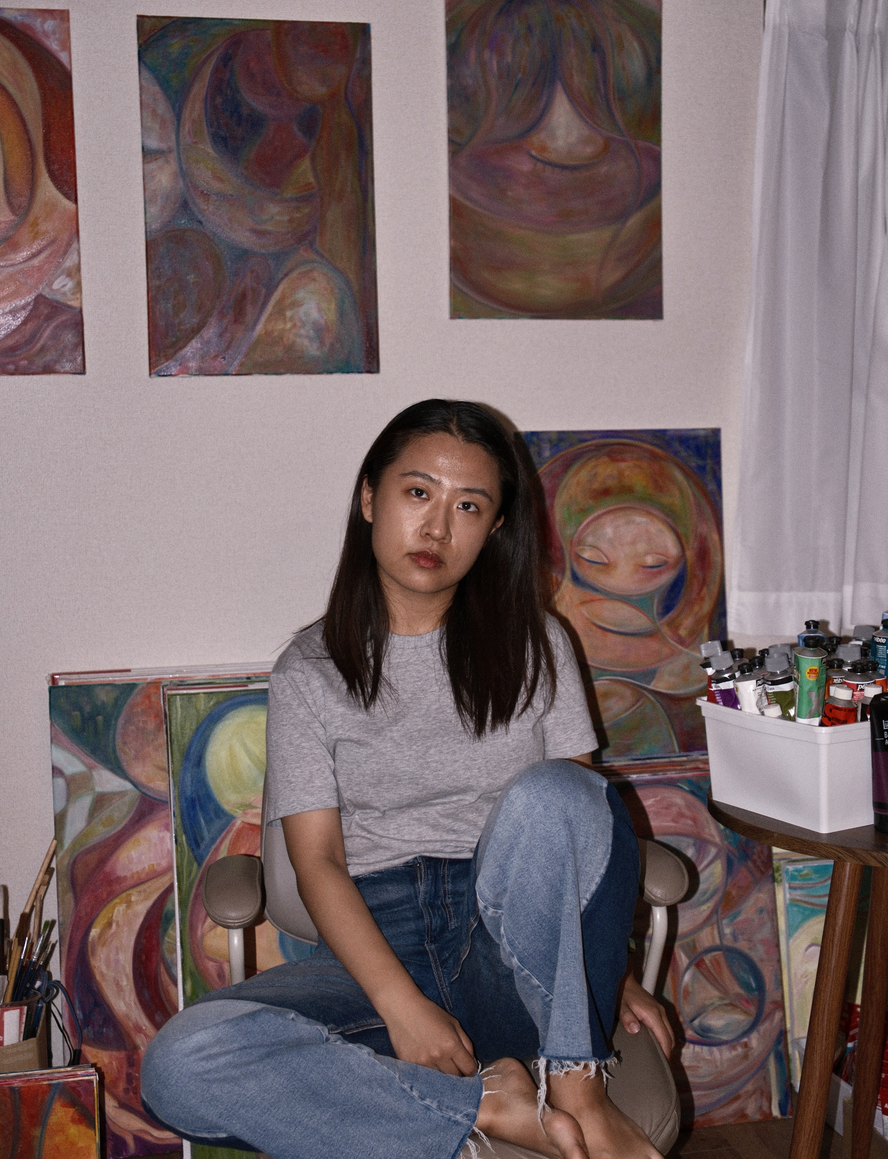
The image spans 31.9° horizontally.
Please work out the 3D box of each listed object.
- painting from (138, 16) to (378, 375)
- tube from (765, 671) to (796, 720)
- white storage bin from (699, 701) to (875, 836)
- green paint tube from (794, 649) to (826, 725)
[{"bbox_3d":[-0.319,-0.660,2.705,0.399,0.606,0.025,-2,5,-11],"label":"painting"},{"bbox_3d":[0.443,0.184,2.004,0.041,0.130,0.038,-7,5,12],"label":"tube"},{"bbox_3d":[0.533,0.225,2.057,0.300,0.138,0.230,-4,6,-31],"label":"white storage bin"},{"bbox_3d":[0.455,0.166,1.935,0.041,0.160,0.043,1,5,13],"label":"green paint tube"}]

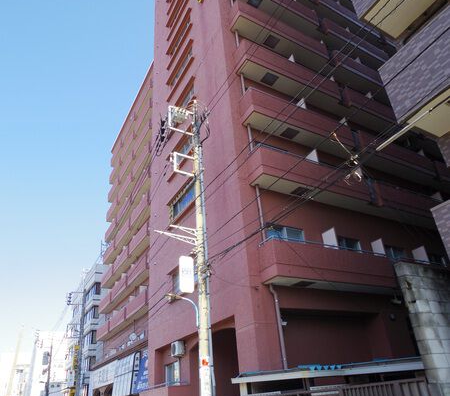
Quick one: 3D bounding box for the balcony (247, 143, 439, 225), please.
[{"bbox_3d":[5.692,-0.163,15.130,10.613,1.217,0.784,12,-34,-27],"label":"balcony"}]

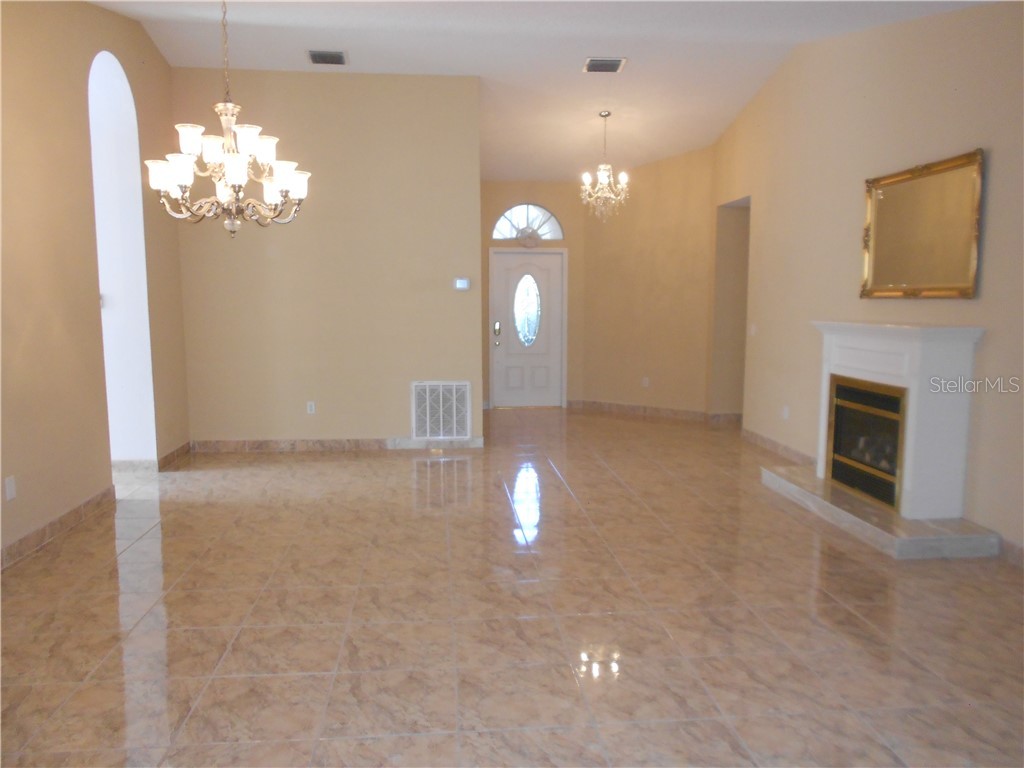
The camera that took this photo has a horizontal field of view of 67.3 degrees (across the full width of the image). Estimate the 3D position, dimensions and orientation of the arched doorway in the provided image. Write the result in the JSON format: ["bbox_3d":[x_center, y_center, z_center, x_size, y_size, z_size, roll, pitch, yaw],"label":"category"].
[{"bbox_3d":[-2.982,-0.792,5.772,0.200,3.179,0.881,-1,7,-5],"label":"arched doorway"}]

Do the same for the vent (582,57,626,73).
[{"bbox_3d":[0.834,-2.854,6.890,0.355,0.030,0.255,-1,-6,-5],"label":"vent"}]

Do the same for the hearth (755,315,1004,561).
[{"bbox_3d":[2.359,0.241,5.158,0.592,1.276,1.798,-1,7,-5],"label":"hearth"}]

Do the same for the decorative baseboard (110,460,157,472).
[{"bbox_3d":[-3.138,0.688,6.361,0.400,0.101,0.020,-1,7,-5],"label":"decorative baseboard"}]

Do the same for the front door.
[{"bbox_3d":[0.217,-0.710,9.931,1.012,2.045,0.080,-1,7,-5],"label":"front door"}]

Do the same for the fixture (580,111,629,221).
[{"bbox_3d":[0.956,-2.230,7.903,0.500,1.101,0.500,-1,7,-5],"label":"fixture"}]

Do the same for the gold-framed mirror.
[{"bbox_3d":[2.620,-0.983,5.006,0.060,0.848,1.221,-1,7,-5],"label":"gold-framed mirror"}]

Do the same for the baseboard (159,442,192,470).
[{"bbox_3d":[-2.974,0.638,6.791,0.020,0.101,0.799,-1,7,-5],"label":"baseboard"}]

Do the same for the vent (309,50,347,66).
[{"bbox_3d":[-1.589,-2.827,6.678,0.335,0.030,0.245,-1,-6,-5],"label":"vent"}]

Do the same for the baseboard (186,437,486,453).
[{"bbox_3d":[-1.647,0.578,7.306,2.756,0.101,0.020,-1,7,-5],"label":"baseboard"}]

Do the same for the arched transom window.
[{"bbox_3d":[0.200,-2.051,9.781,0.916,0.461,0.080,-1,7,-5],"label":"arched transom window"}]

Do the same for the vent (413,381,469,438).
[{"bbox_3d":[-0.675,0.262,7.359,0.562,0.579,0.030,-1,7,-5],"label":"vent"}]

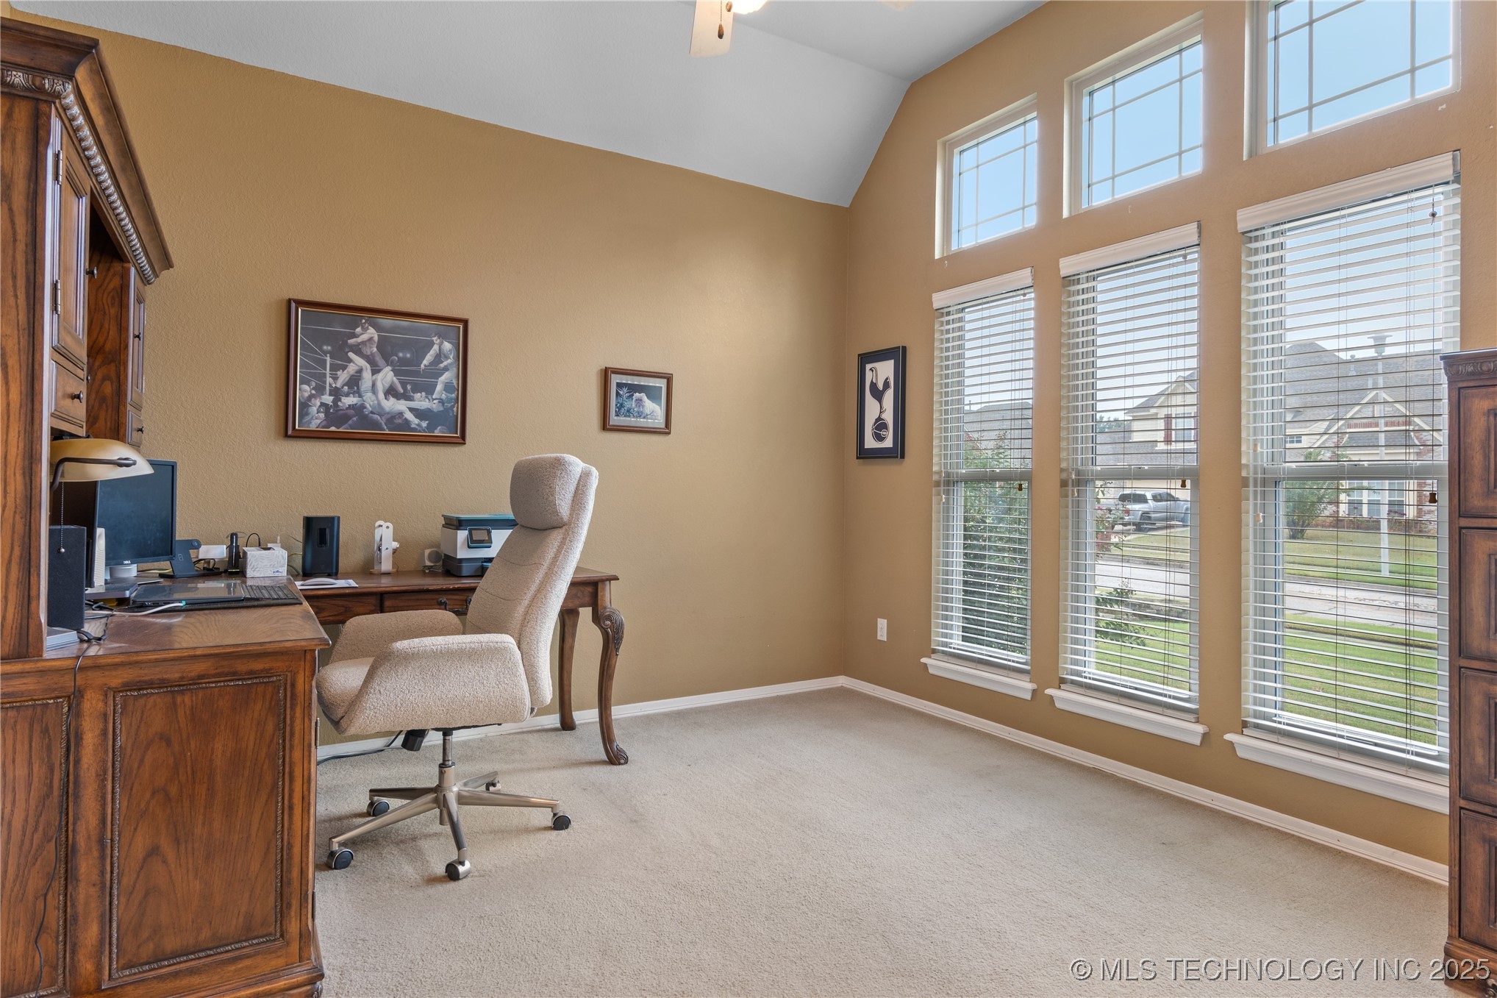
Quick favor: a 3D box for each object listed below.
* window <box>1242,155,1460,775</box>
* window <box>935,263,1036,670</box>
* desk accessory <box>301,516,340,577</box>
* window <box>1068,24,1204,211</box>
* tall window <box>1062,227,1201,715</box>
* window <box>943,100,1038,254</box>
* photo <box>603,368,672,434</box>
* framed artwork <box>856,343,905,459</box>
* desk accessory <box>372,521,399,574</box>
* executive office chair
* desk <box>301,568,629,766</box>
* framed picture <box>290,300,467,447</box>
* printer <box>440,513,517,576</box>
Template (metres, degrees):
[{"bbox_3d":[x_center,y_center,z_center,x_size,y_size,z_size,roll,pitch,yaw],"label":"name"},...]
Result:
[{"bbox_3d":[1.868,-0.076,2.494,0.055,1.705,0.588,0,0,-31],"label":"window"},{"bbox_3d":[1.113,-0.109,3.741,0.090,1.801,0.608,1,0,-31],"label":"window"},{"bbox_3d":[-1.673,0.185,3.097,0.132,0.235,0.110,0,0,-31],"label":"desk accessory"},{"bbox_3d":[1.539,-1.483,3.120,0.070,0.581,0.581,1,0,-31],"label":"window"},{"bbox_3d":[1.489,-0.089,3.095,0.060,1.760,0.581,1,0,-31],"label":"tall window"},{"bbox_3d":[1.148,-1.485,3.725,0.080,0.575,0.595,0,0,-31],"label":"window"},{"bbox_3d":[-0.539,-0.478,3.880,0.358,0.301,0.025,1,0,-31],"label":"photo"},{"bbox_3d":[0.716,-0.509,4.266,0.040,0.581,0.345,0,0,-31],"label":"framed artwork"},{"bbox_3d":[-1.483,0.198,3.223,0.098,0.212,0.100,0,0,-31],"label":"desk accessory"},{"bbox_3d":[-0.915,0.458,2.514,0.780,1.210,0.670,1,0,-34],"label":"executive office chair"},{"bbox_3d":[-1.134,0.688,3.156,1.140,0.765,0.630,0,0,-31],"label":"desk"},{"bbox_3d":[-1.524,-0.517,3.286,0.676,0.545,0.030,1,0,-31],"label":"framed picture"},{"bbox_3d":[-1.026,0.186,3.372,0.460,0.234,0.341,1,0,-31],"label":"printer"}]

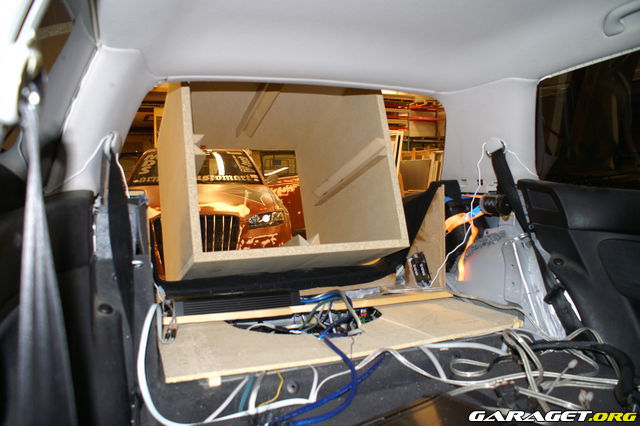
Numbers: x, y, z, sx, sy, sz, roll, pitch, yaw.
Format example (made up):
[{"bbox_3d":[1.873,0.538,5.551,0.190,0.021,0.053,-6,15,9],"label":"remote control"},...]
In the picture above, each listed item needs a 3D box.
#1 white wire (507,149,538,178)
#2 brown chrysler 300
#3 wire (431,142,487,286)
[{"bbox_3d":[0.610,-0.150,1.450,0.035,0.090,0.140,-1,5,-14],"label":"white wire"},{"bbox_3d":[-1.626,-0.128,6.348,1.870,1.460,4.950,-1,5,-14],"label":"brown chrysler 300"},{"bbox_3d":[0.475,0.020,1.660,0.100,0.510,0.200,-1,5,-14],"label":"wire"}]

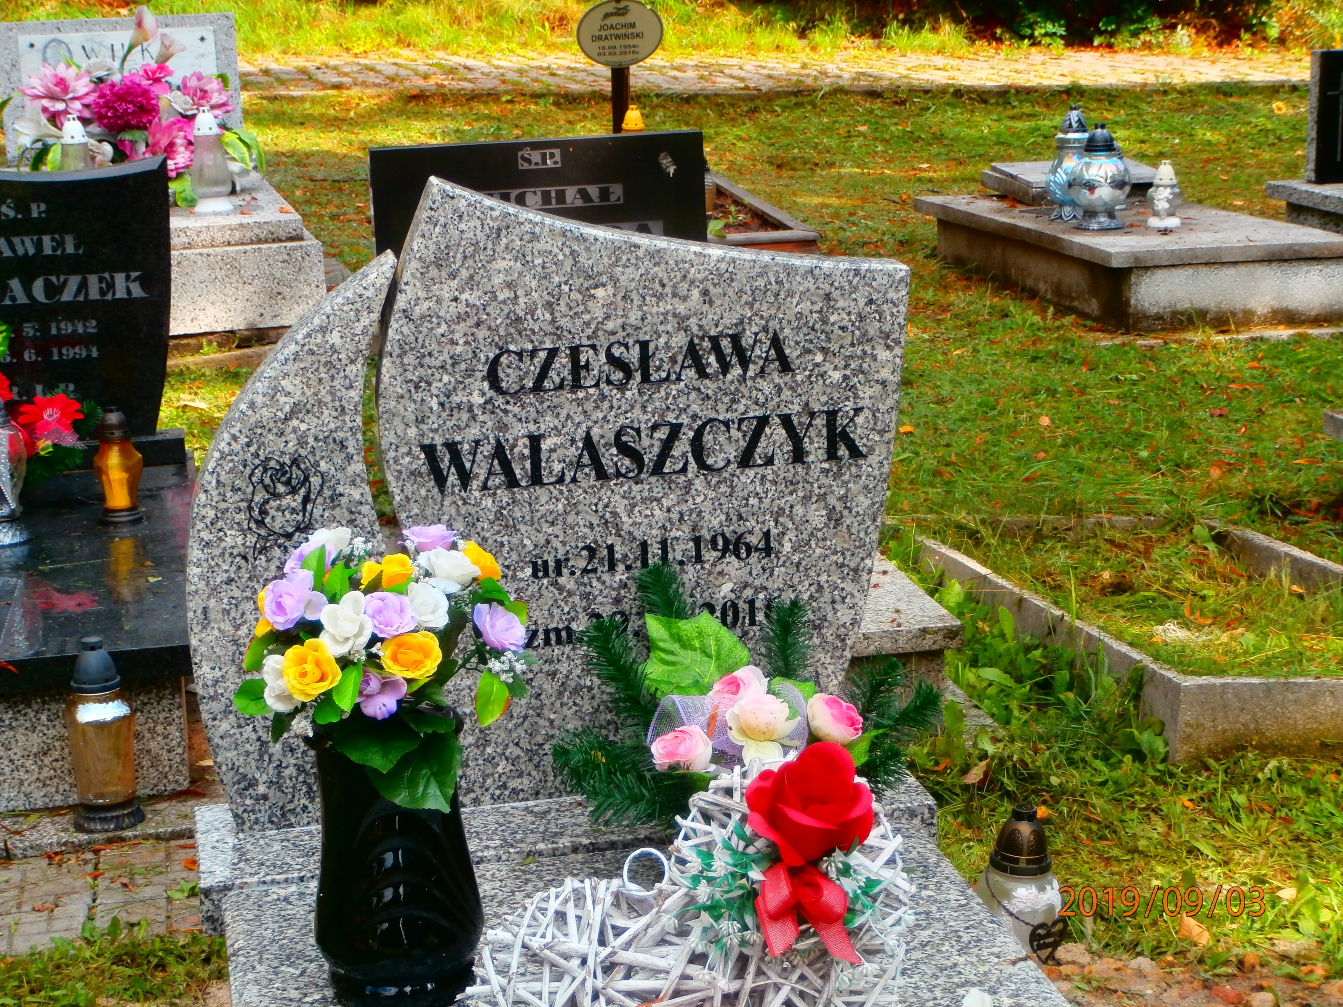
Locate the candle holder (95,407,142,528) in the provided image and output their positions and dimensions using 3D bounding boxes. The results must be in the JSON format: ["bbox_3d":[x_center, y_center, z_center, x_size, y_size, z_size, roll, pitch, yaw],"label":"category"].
[{"bbox_3d":[-1.005,-0.074,4.782,0.090,0.196,0.090,-5,12,-12],"label":"candle holder"}]

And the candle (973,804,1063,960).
[{"bbox_3d":[0.410,0.452,3.100,0.110,0.199,0.110,-1,12,7],"label":"candle"}]

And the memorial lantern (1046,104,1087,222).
[{"bbox_3d":[1.146,-0.982,7.602,0.160,0.322,0.160,-1,12,9],"label":"memorial lantern"}]

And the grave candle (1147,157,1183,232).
[{"bbox_3d":[1.376,-0.865,7.356,0.100,0.178,0.100,0,12,11],"label":"grave candle"}]

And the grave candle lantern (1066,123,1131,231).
[{"bbox_3d":[1.199,-0.921,7.408,0.180,0.281,0.180,0,12,9],"label":"grave candle lantern"}]

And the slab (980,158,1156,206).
[{"bbox_3d":[1.269,-1.016,8.285,0.460,0.090,0.460,-5,12,-11],"label":"slab"}]

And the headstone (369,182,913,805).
[{"bbox_3d":[-0.029,-0.024,3.221,0.650,0.760,0.080,-5,12,-11],"label":"headstone"}]

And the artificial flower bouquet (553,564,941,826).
[{"bbox_3d":[0.073,0.237,3.118,0.430,0.270,0.210,-5,12,-11],"label":"artificial flower bouquet"}]

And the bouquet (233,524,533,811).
[{"bbox_3d":[-0.291,0.147,2.612,0.290,0.260,0.250,-5,12,-11],"label":"bouquet"}]

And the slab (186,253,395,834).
[{"bbox_3d":[-0.434,0.052,3.155,0.290,0.680,0.080,-5,12,-11],"label":"slab"}]

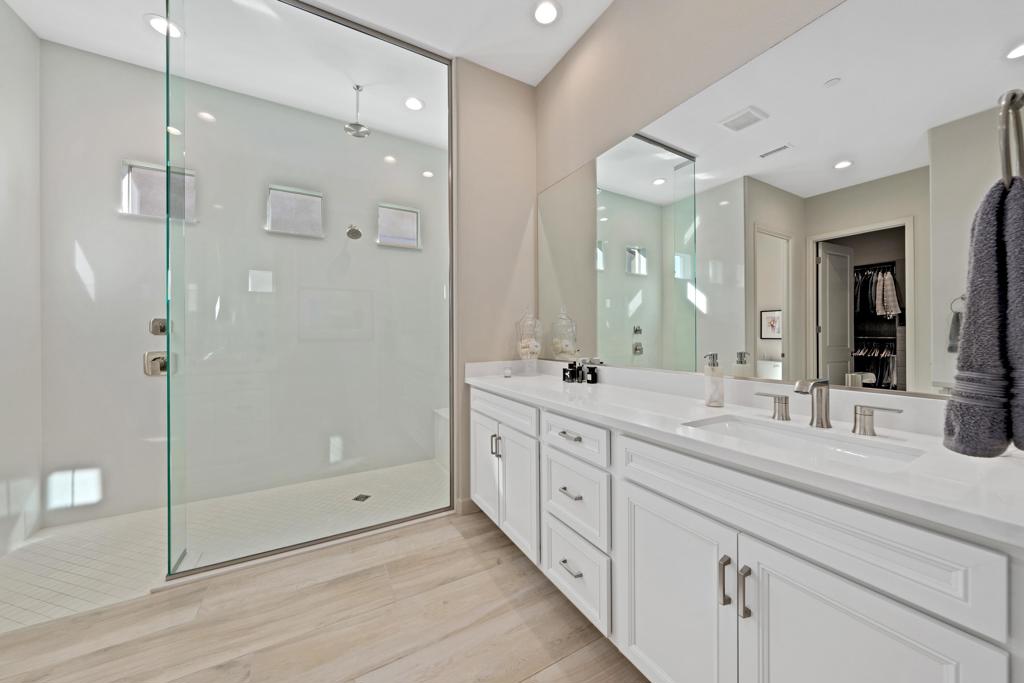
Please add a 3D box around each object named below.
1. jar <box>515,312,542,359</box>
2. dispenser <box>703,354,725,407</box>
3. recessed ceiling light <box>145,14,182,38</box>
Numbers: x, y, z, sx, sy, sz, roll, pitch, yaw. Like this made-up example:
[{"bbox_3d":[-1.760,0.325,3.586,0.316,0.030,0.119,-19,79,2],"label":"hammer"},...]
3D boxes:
[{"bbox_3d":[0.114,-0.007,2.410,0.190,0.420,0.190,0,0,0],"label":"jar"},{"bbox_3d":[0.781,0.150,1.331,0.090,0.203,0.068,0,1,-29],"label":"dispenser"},{"bbox_3d":[-2.083,-1.888,2.046,0.165,0.025,0.165,0,1,-29],"label":"recessed ceiling light"}]

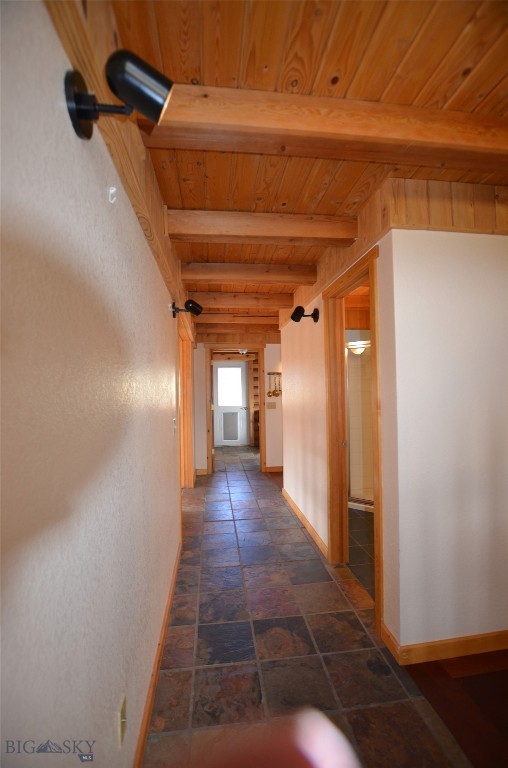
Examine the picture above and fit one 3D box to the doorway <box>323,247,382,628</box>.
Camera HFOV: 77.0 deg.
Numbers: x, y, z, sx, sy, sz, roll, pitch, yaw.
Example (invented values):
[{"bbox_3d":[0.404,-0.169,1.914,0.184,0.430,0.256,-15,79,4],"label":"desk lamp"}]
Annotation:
[{"bbox_3d":[0.691,0.322,2.158,0.156,2.147,0.856,-1,-1,-7],"label":"doorway"}]

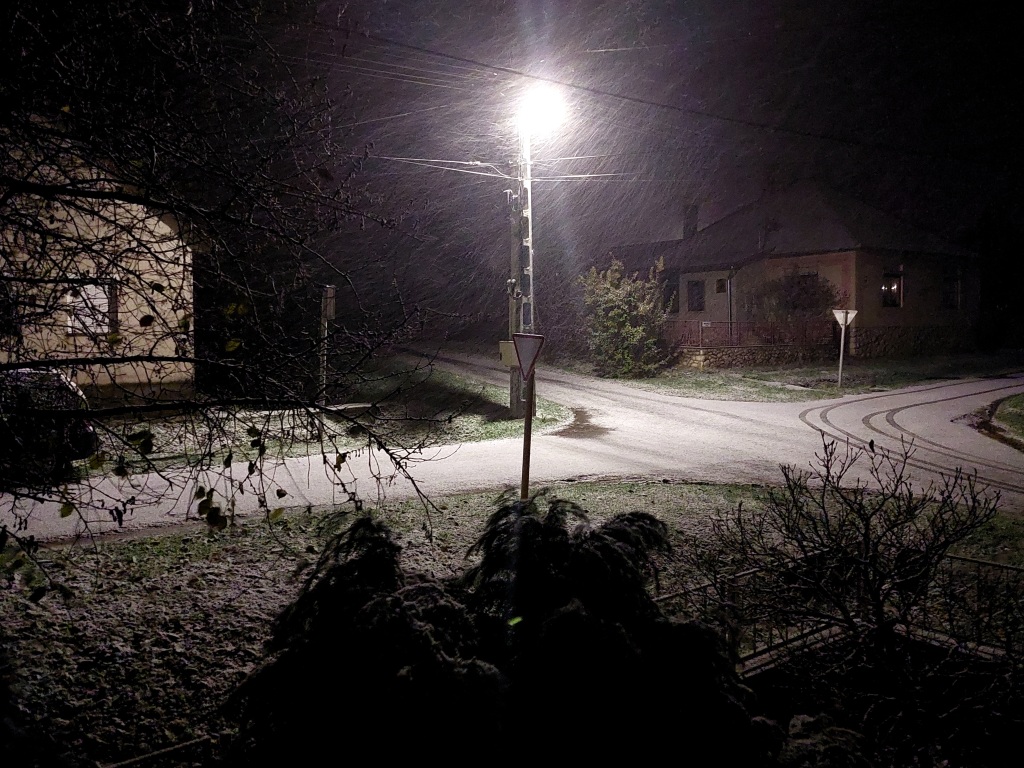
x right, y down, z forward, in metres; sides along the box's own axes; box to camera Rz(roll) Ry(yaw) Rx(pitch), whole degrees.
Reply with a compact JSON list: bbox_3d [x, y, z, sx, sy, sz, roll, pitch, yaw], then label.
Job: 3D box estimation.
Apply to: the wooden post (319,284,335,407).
[{"bbox_3d":[-4.440,-0.630,17.000,0.340,3.350,0.250,0,5,-6],"label":"wooden post"}]

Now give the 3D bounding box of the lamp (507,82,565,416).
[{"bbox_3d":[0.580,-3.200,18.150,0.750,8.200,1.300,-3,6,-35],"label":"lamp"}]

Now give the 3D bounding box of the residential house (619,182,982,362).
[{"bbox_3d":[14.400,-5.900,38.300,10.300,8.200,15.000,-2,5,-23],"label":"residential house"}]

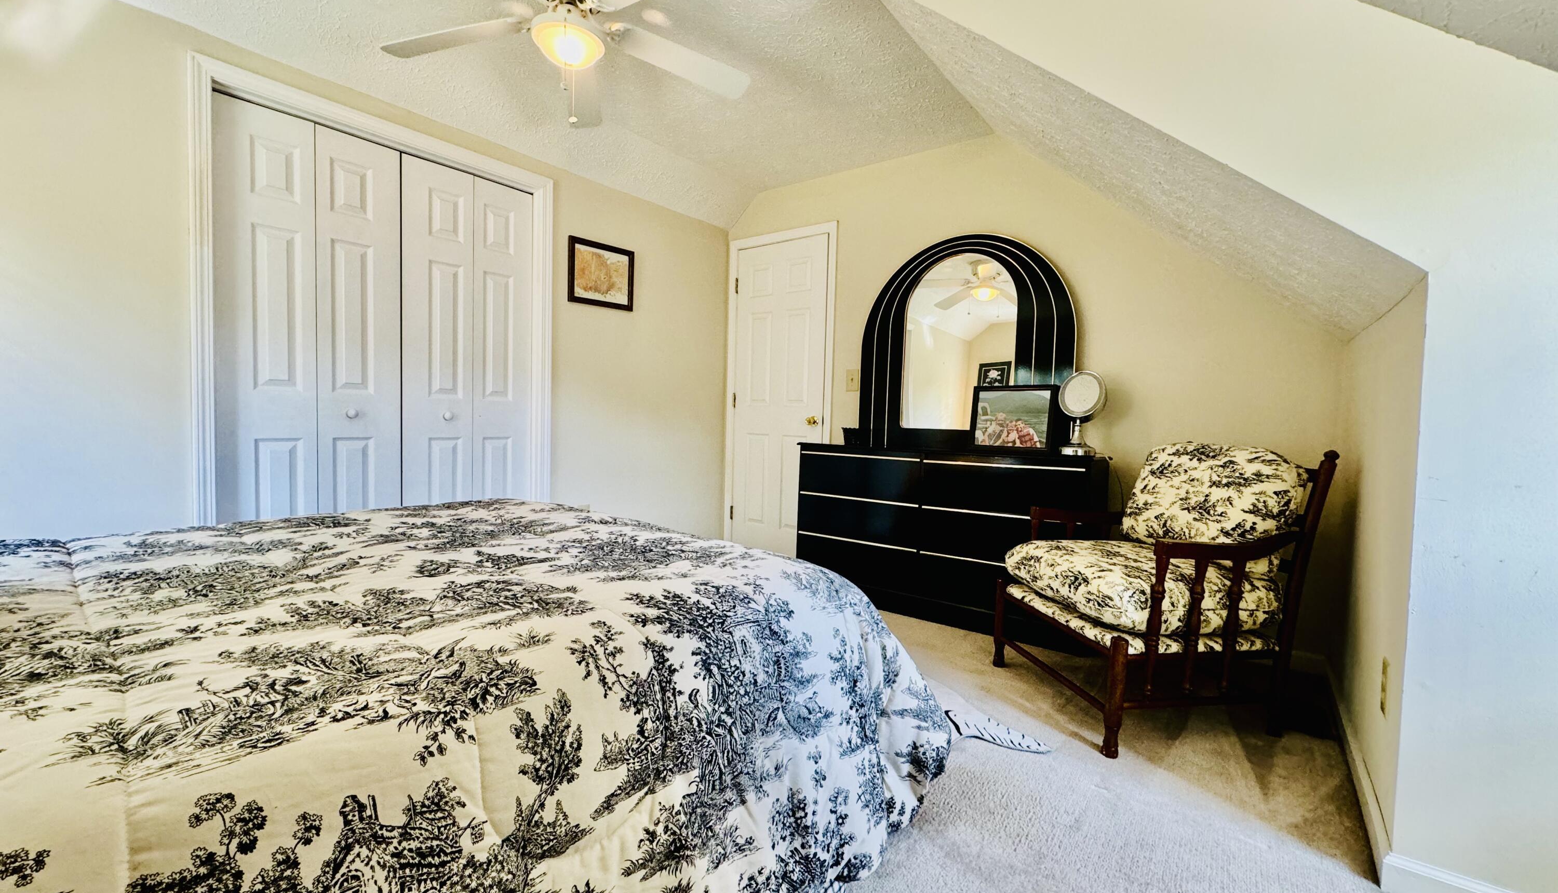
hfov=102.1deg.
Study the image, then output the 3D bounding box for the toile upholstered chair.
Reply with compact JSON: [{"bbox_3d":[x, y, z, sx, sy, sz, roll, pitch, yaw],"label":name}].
[{"bbox_3d":[1.292,0.433,2.186,0.800,0.885,0.710,1,2,-9],"label":"toile upholstered chair"}]

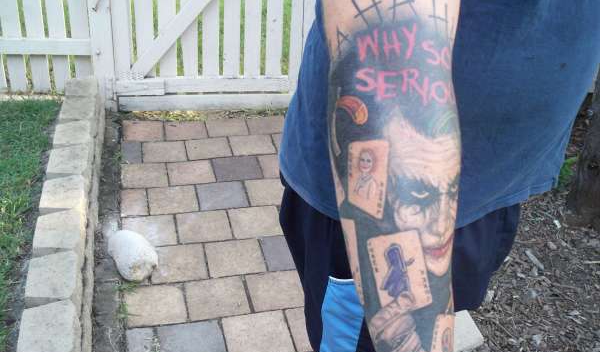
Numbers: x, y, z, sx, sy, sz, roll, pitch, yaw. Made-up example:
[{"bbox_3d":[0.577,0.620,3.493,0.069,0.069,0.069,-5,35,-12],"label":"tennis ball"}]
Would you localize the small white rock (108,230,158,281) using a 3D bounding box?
[{"bbox_3d":[-0.553,0.262,2.118,0.140,0.105,0.235,-15,34,-30],"label":"small white rock"}]

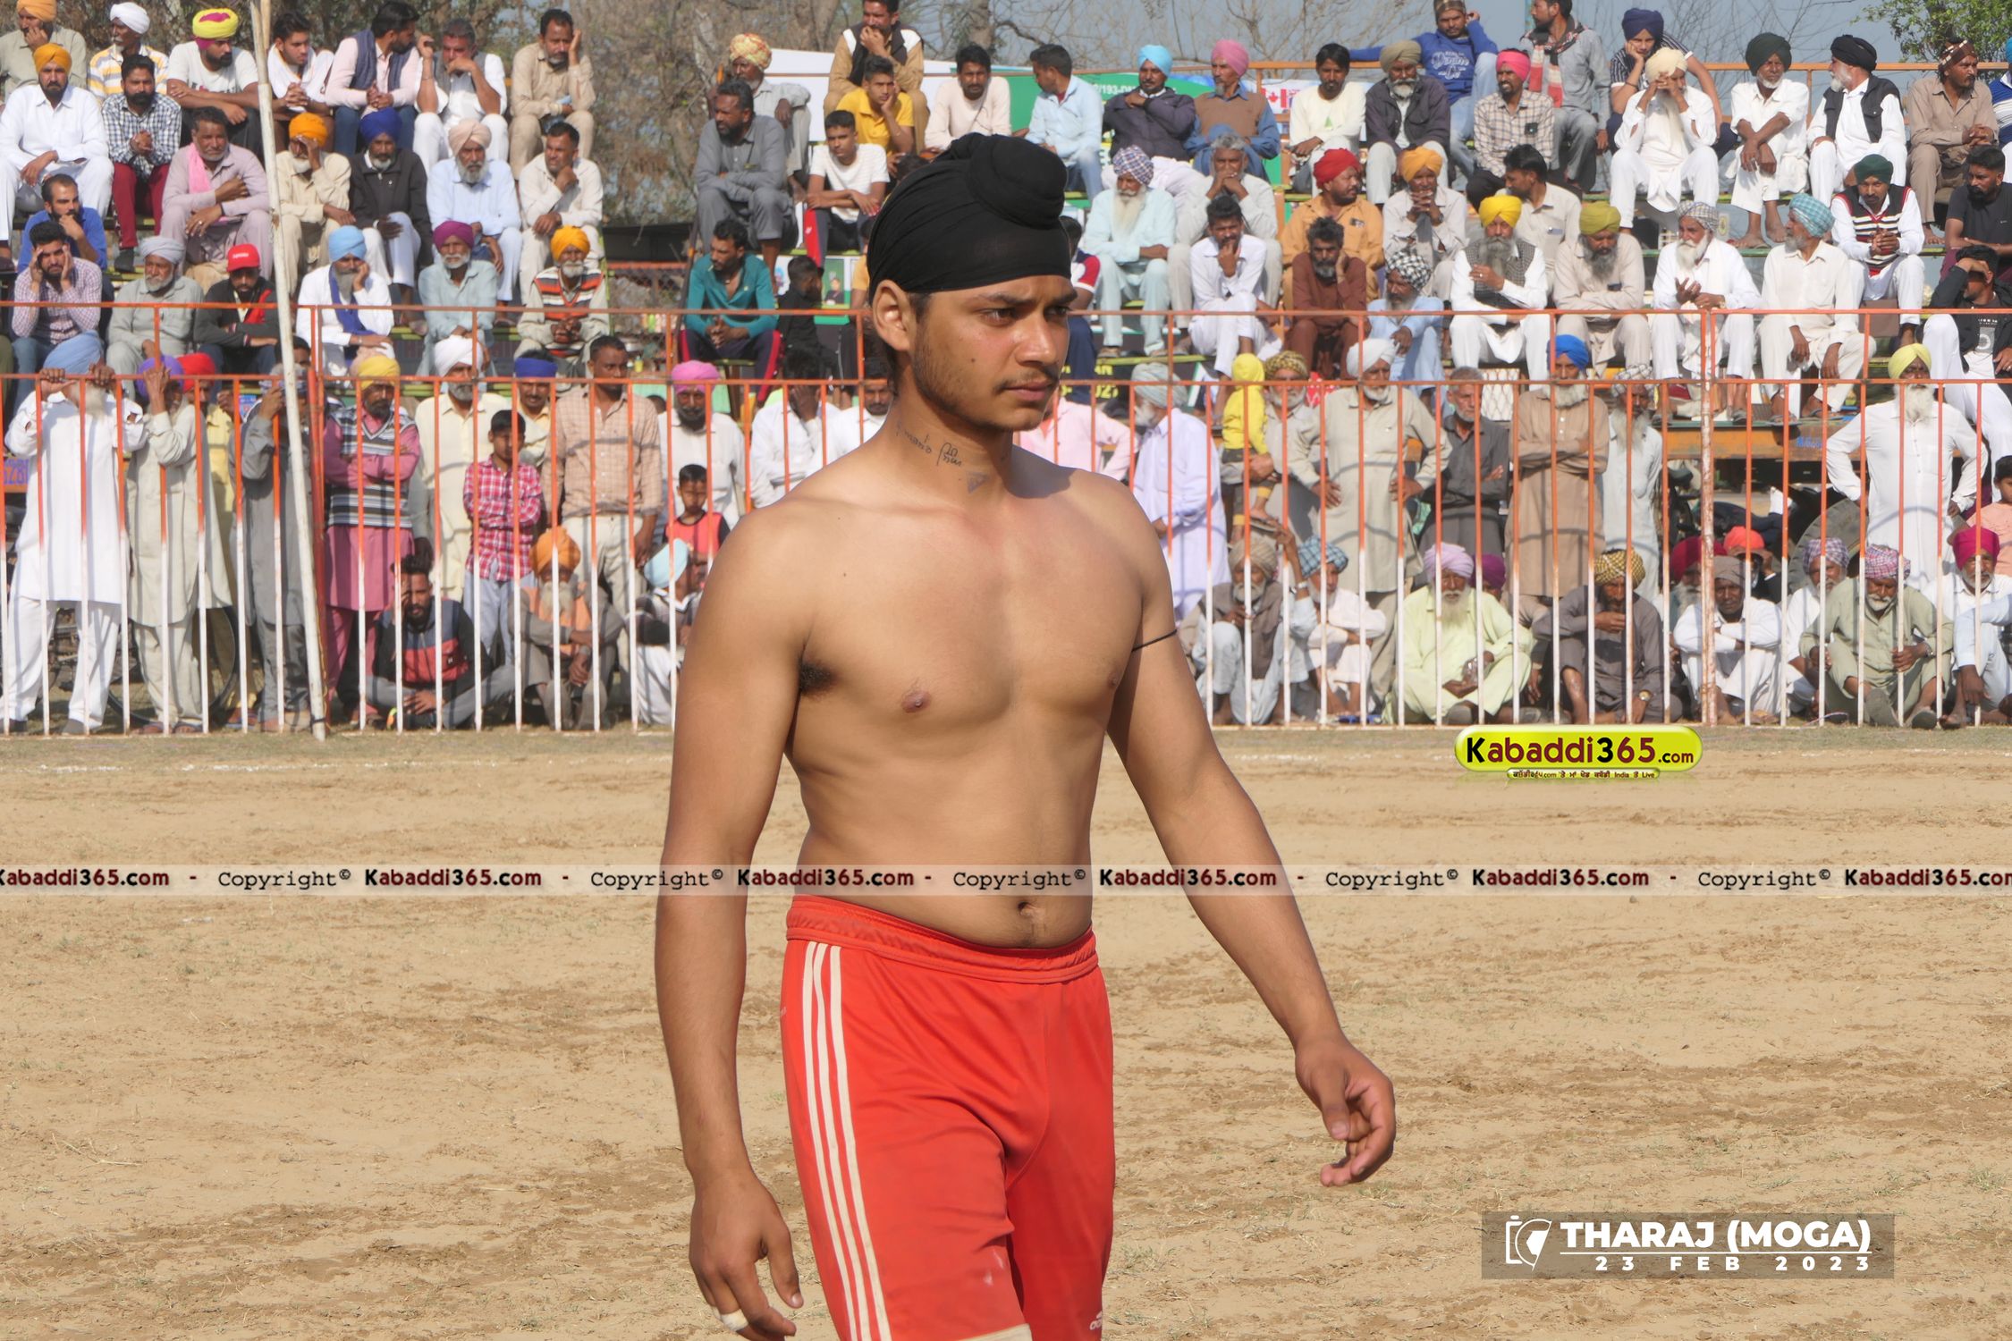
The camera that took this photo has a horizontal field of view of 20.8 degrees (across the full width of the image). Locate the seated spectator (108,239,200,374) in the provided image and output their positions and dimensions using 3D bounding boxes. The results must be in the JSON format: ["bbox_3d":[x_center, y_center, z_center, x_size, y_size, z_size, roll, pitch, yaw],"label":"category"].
[{"bbox_3d":[-4.271,-1.660,27.400,0.480,1.038,0.740,1,3,12],"label":"seated spectator"}]

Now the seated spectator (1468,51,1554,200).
[{"bbox_3d":[2.638,-2.713,28.500,0.500,1.039,0.750,0,3,12],"label":"seated spectator"}]

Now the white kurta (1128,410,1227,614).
[{"bbox_3d":[0.817,-0.747,26.000,0.360,1.015,0.480,-3,4,-45],"label":"white kurta"}]

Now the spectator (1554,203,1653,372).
[{"bbox_3d":[3.150,-1.923,29.000,0.530,1.132,0.750,0,3,0],"label":"spectator"}]

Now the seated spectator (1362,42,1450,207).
[{"bbox_3d":[2.126,-2.786,29.100,0.480,1.111,0.740,0,3,4],"label":"seated spectator"}]

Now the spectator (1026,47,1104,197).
[{"bbox_3d":[0.316,-2.883,30.200,0.500,1.153,0.750,1,3,19],"label":"spectator"}]

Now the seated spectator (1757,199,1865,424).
[{"bbox_3d":[4.067,-1.837,27.700,0.530,1.145,0.740,0,3,8],"label":"seated spectator"}]

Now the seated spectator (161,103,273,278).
[{"bbox_3d":[-3.962,-2.290,27.500,0.560,1.074,0.800,0,3,-6],"label":"seated spectator"}]

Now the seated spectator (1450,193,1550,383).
[{"bbox_3d":[2.614,-1.948,29.000,0.550,1.166,0.750,0,3,3],"label":"seated spectator"}]

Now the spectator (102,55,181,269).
[{"bbox_3d":[-4.602,-2.703,29.100,0.440,1.151,0.740,0,3,2],"label":"spectator"}]

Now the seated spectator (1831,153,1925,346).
[{"bbox_3d":[4.460,-2.118,28.000,0.474,1.053,0.780,0,3,-4],"label":"seated spectator"}]

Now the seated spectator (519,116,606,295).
[{"bbox_3d":[-2.420,-2.464,29.800,0.480,1.061,0.720,0,3,5],"label":"seated spectator"}]

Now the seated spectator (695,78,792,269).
[{"bbox_3d":[-1.433,-2.627,29.800,0.530,1.181,0.750,1,3,25],"label":"seated spectator"}]

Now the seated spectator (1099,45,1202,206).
[{"bbox_3d":[0.778,-2.794,29.000,0.549,1.041,0.780,-1,3,-10],"label":"seated spectator"}]

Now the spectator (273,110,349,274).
[{"bbox_3d":[-3.481,-2.286,27.500,0.403,1.050,0.750,0,3,-5],"label":"spectator"}]

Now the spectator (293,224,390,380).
[{"bbox_3d":[-3.504,-1.790,29.000,0.540,1.149,0.750,-1,3,-7],"label":"spectator"}]

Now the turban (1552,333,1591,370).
[{"bbox_3d":[2.597,-1.462,25.200,0.195,0.165,0.235,1,3,15],"label":"turban"}]

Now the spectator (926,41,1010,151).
[{"bbox_3d":[-0.192,-2.729,28.500,0.500,1.072,0.750,0,3,0],"label":"spectator"}]

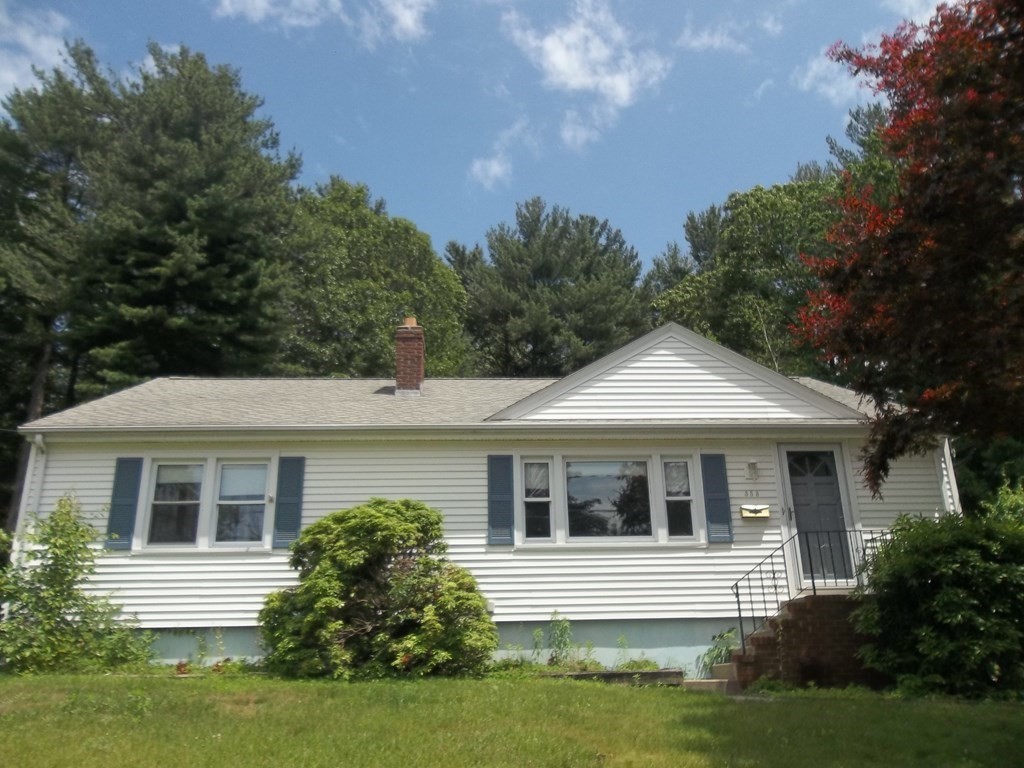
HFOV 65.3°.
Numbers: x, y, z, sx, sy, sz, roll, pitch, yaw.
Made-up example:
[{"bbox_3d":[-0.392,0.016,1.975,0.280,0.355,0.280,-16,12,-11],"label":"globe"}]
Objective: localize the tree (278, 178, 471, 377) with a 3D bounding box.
[{"bbox_3d":[-5.454,0.626,28.201,8.000,17.890,8.000,0,-19,-3],"label":"tree"}]

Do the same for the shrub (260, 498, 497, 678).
[{"bbox_3d":[-1.581,2.457,9.784,2.710,2.120,2.200,0,-19,-3],"label":"shrub"}]

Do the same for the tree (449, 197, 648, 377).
[{"bbox_3d":[1.603,0.884,31.600,8.000,19.420,8.000,0,-19,-3],"label":"tree"}]

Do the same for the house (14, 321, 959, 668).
[{"bbox_3d":[-0.291,2.258,15.164,13.450,5.970,8.500,0,-19,-3],"label":"house"}]

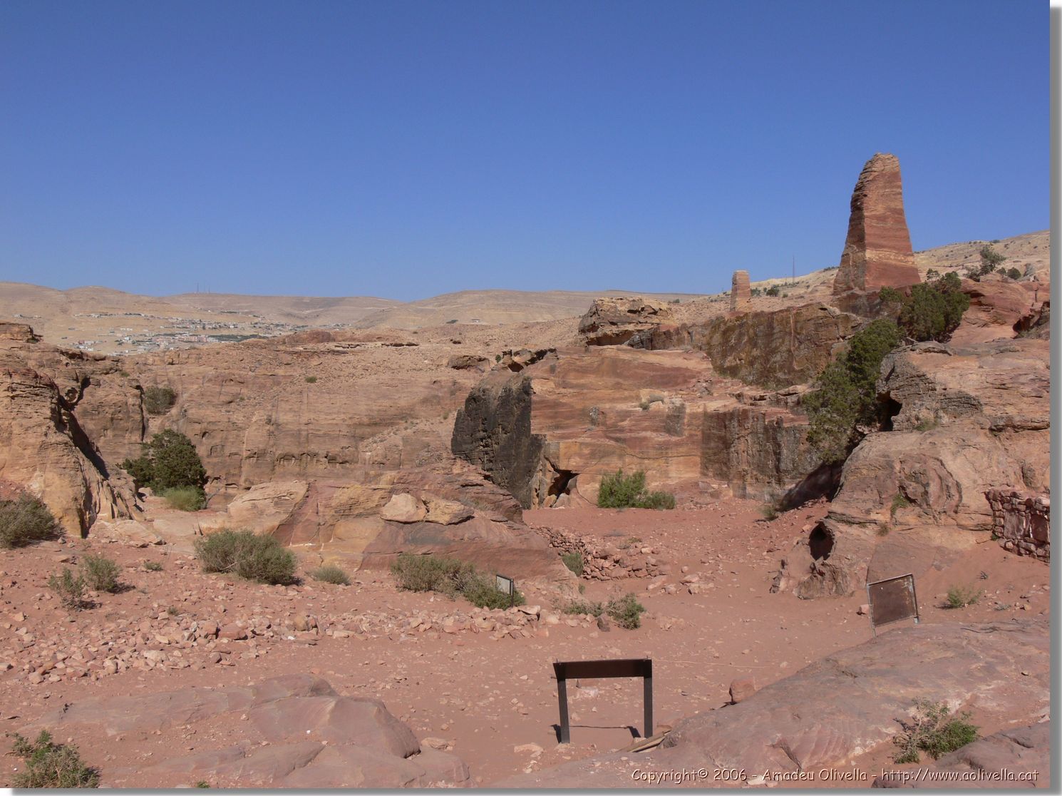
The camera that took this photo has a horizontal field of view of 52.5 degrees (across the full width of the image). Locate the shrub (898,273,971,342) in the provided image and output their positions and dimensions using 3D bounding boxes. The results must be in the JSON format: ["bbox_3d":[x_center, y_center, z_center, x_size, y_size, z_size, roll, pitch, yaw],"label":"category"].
[{"bbox_3d":[15.010,-3.361,40.000,2.700,2.550,2.500,1,2,21],"label":"shrub"}]

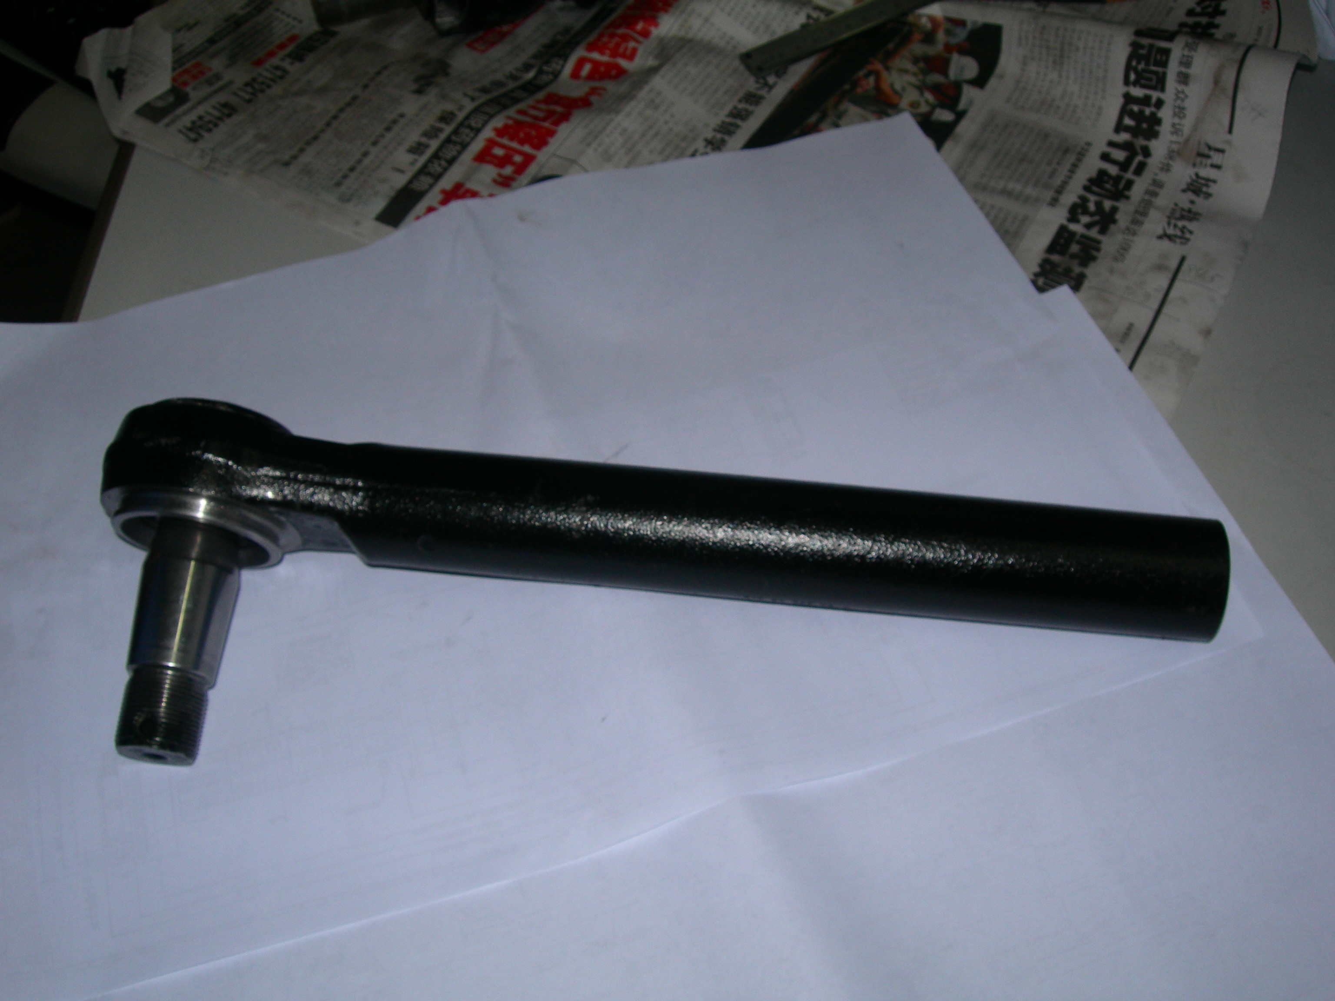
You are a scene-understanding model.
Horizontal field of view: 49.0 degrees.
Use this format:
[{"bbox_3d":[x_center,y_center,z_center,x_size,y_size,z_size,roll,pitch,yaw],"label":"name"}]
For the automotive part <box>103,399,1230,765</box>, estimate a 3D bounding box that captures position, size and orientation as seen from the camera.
[{"bbox_3d":[-0.007,0.041,0.479,0.372,0.067,0.115,5,65,2],"label":"automotive part"}]

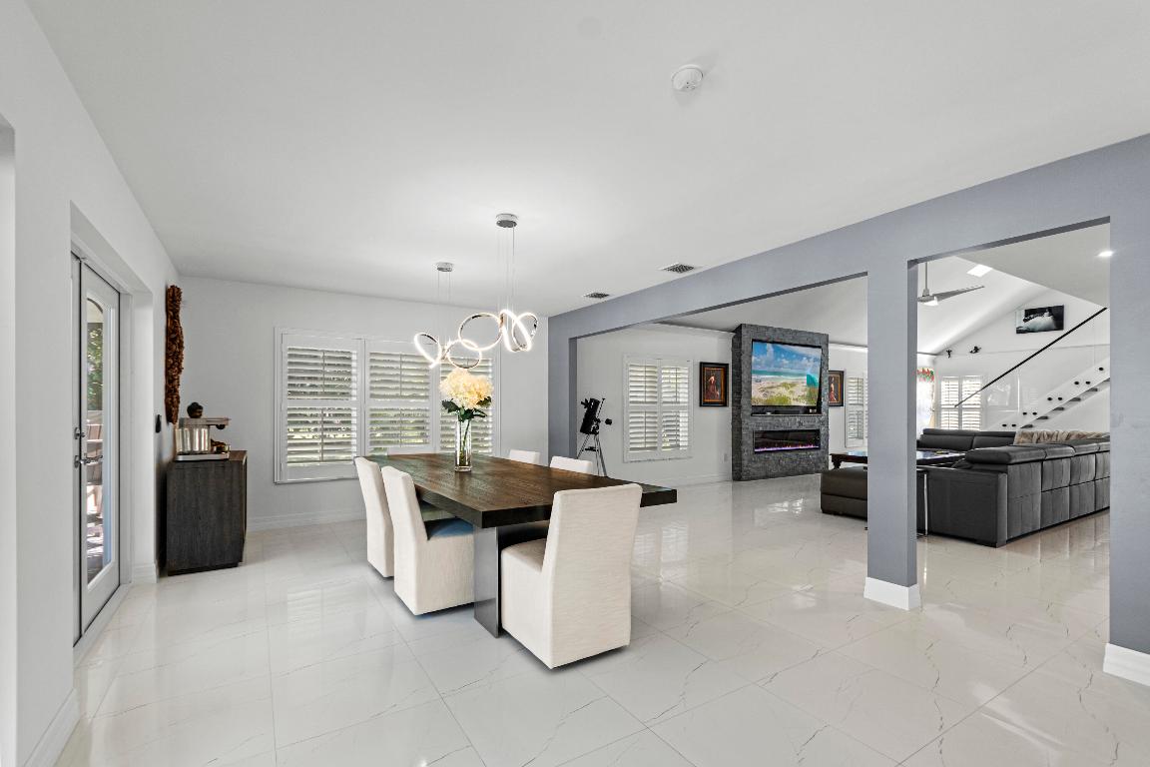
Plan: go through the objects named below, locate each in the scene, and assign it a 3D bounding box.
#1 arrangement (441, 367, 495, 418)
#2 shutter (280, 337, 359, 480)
[{"bbox_3d":[-0.831,0.076,3.644,0.390,0.382,0.370,1,-2,-32],"label":"arrangement"},{"bbox_3d":[-2.876,0.268,5.506,0.842,1.595,0.060,1,-2,-32],"label":"shutter"}]

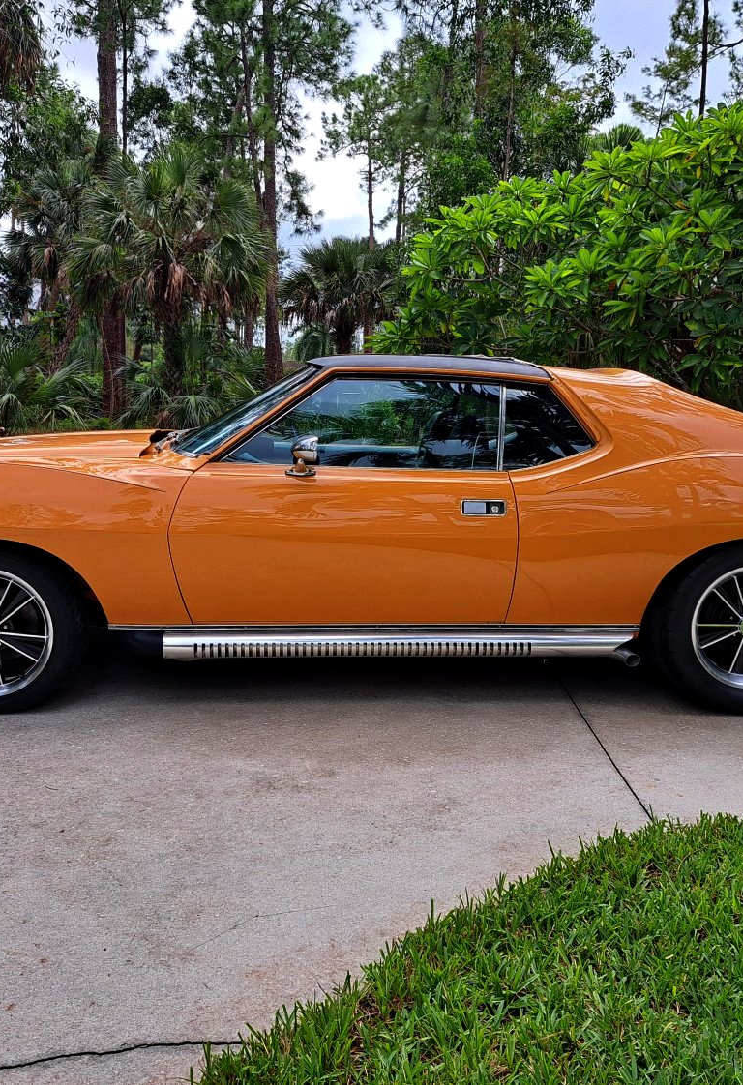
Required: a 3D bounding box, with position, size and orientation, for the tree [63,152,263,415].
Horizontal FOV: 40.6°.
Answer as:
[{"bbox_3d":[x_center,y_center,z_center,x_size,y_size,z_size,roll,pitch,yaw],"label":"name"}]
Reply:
[{"bbox_3d":[-3.614,-4.543,18.133,3.508,5.005,3.508,-1,10,-11],"label":"tree"}]

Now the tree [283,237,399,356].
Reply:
[{"bbox_3d":[-0.889,-5.961,27.362,3.205,4.583,3.205,1,10,-2],"label":"tree"}]

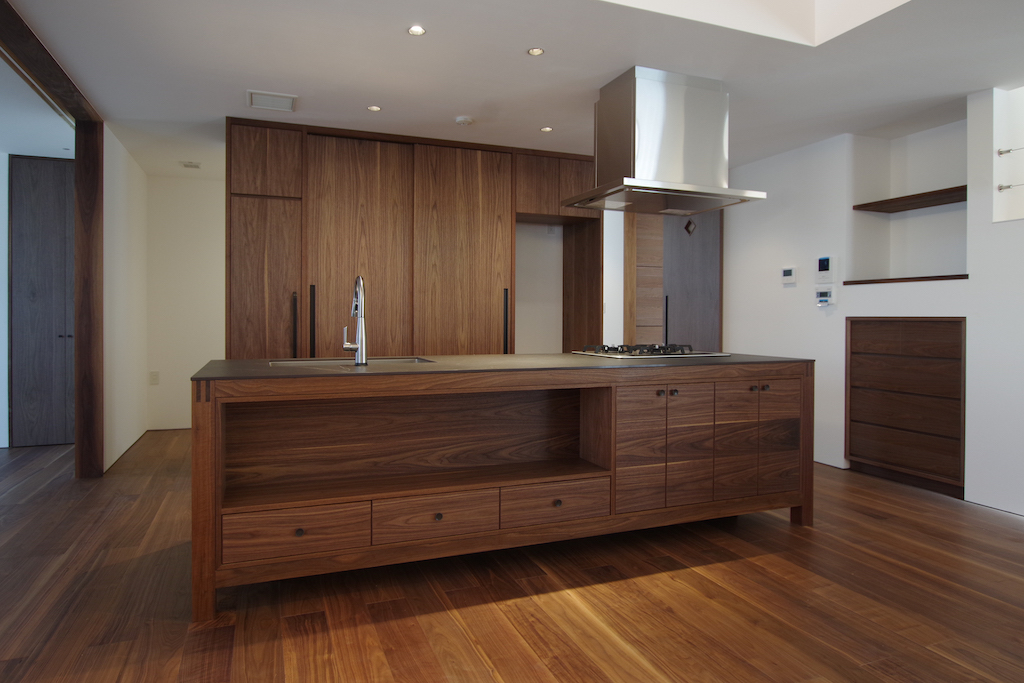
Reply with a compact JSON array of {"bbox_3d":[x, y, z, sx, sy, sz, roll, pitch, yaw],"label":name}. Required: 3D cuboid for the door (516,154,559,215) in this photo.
[{"bbox_3d":[0.206,-1.249,4.331,0.380,0.440,0.022,0,1,-22],"label":"door"}]

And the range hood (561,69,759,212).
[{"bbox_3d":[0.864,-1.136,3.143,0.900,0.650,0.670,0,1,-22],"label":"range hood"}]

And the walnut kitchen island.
[{"bbox_3d":[0.085,0.533,2.790,2.880,0.850,0.940,0,1,-22],"label":"walnut kitchen island"}]

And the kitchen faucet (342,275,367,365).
[{"bbox_3d":[-0.747,-0.105,2.551,0.105,0.405,0.240,0,1,-22],"label":"kitchen faucet"}]

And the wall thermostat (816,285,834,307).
[{"bbox_3d":[2.288,-0.331,3.968,0.030,0.135,0.130,0,1,-22],"label":"wall thermostat"}]

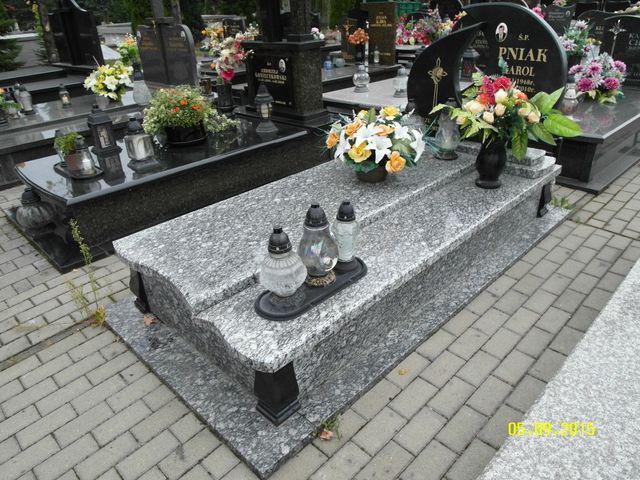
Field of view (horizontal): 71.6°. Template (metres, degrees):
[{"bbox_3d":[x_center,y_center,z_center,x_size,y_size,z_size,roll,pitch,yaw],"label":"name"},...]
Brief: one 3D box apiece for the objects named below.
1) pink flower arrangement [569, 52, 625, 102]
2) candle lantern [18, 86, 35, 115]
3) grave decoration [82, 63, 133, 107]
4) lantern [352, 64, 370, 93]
[{"bbox_3d":[2.562,-1.490,4.085,0.430,0.350,0.400,21,37,36],"label":"pink flower arrangement"},{"bbox_3d":[-3.043,-1.440,4.559,0.140,0.258,0.140,-27,37,-36],"label":"candle lantern"},{"bbox_3d":[-2.330,-1.735,4.907,0.460,0.360,0.440,-2,29,2],"label":"grave decoration"},{"bbox_3d":[0.447,-1.753,4.793,0.180,0.268,0.180,-2,29,1],"label":"lantern"}]

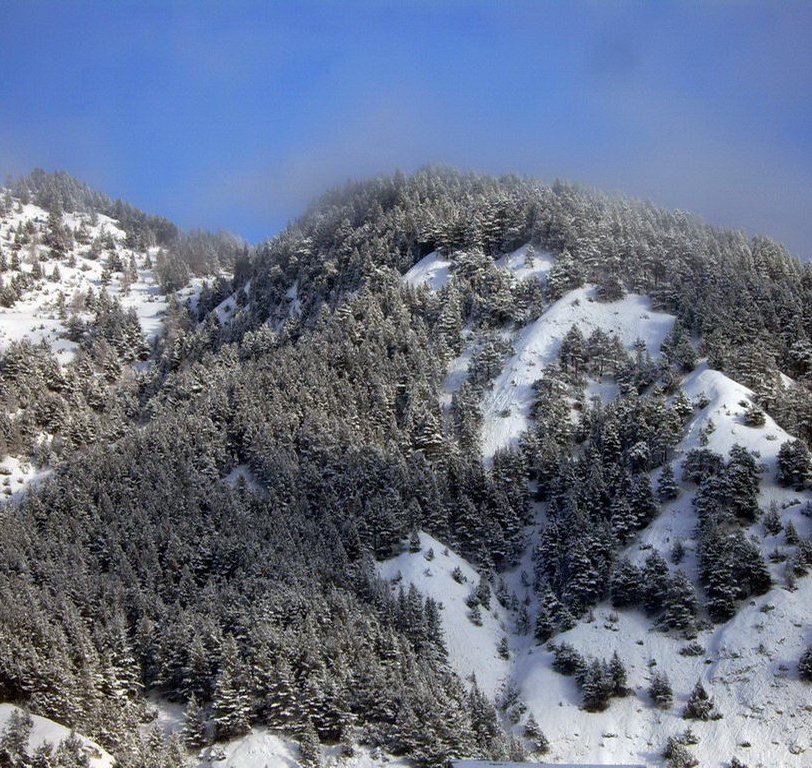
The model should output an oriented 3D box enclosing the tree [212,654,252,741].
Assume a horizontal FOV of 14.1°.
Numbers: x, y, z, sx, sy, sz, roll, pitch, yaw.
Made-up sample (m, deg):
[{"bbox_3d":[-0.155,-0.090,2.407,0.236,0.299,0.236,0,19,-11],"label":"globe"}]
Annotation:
[{"bbox_3d":[-17.437,31.406,330.000,4.020,8.844,4.020,0,-8,0],"label":"tree"}]

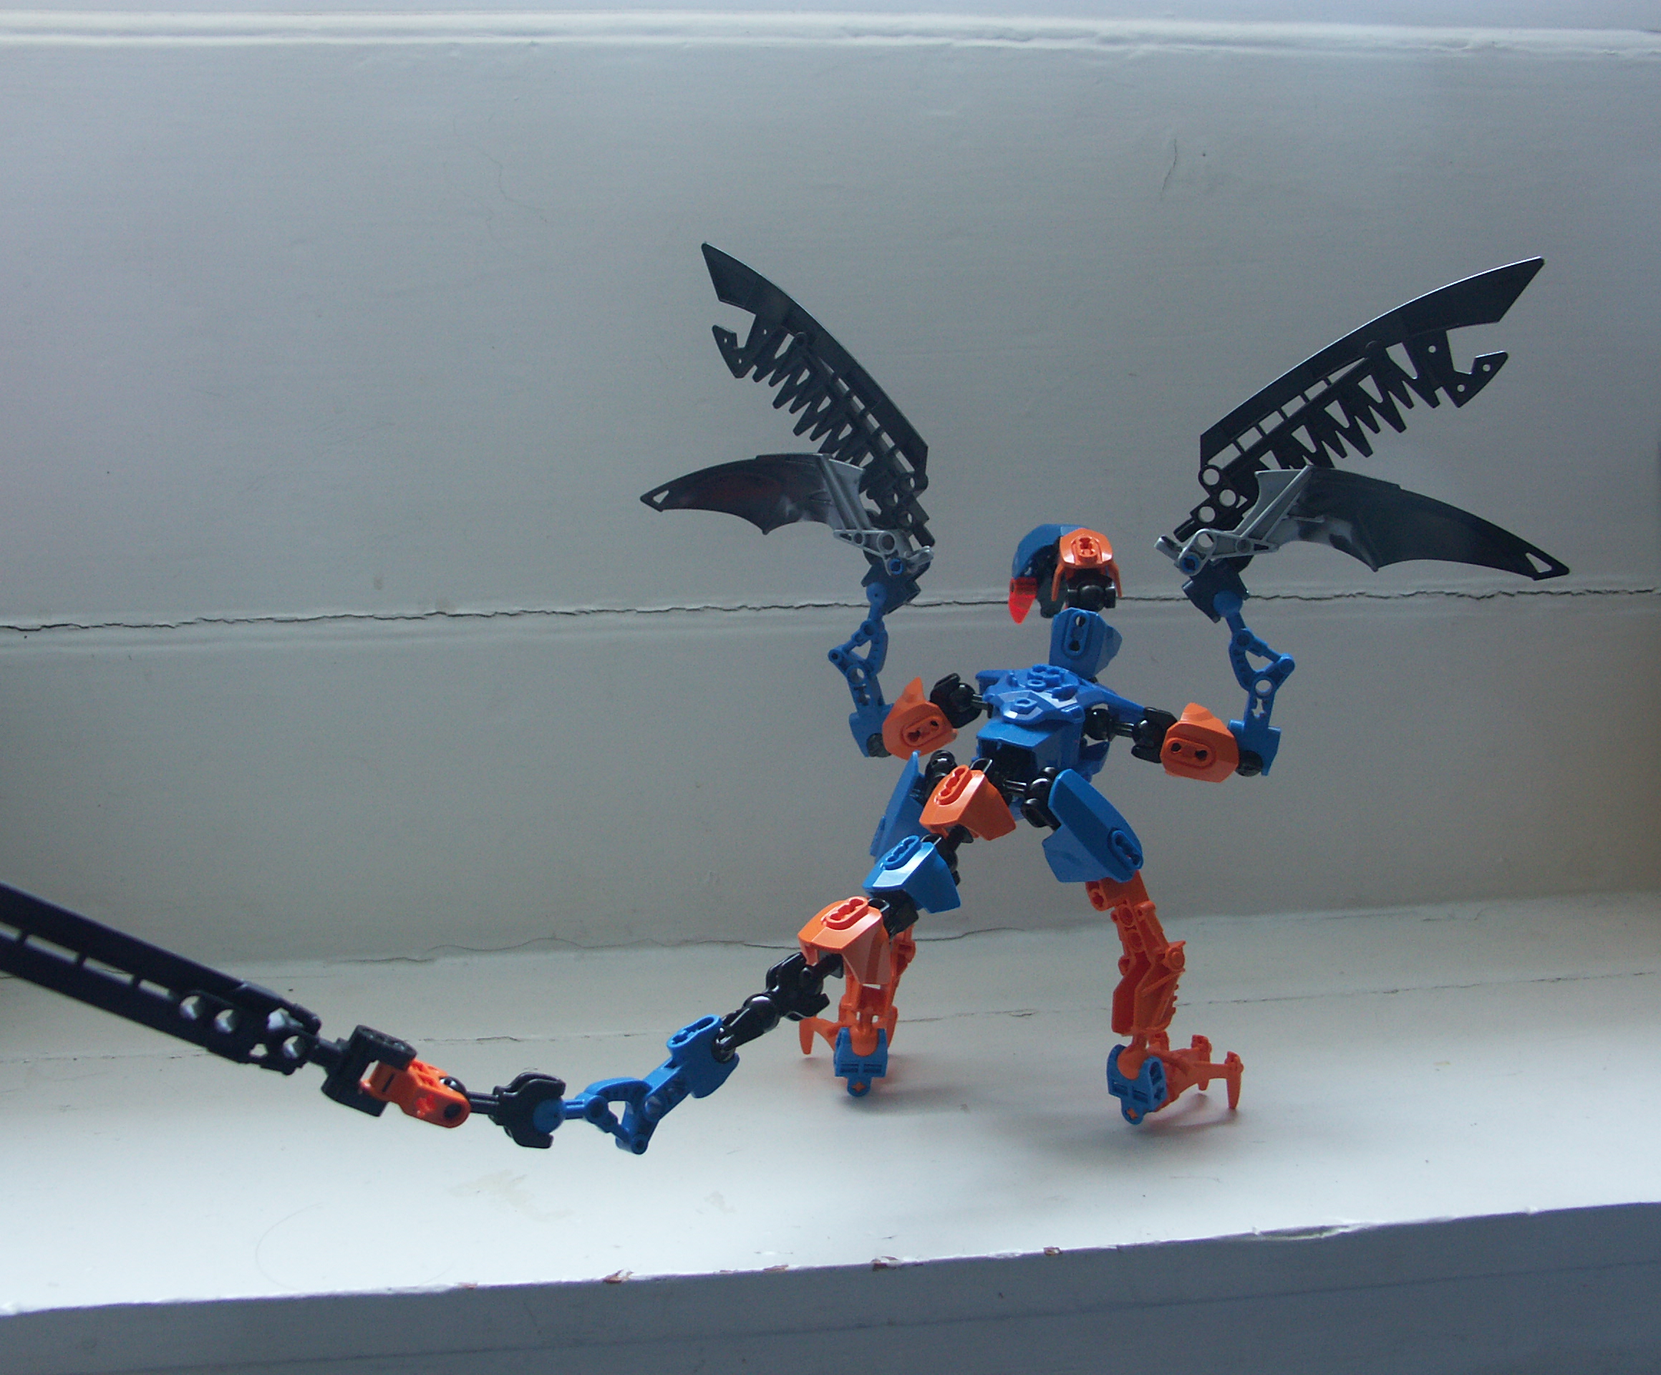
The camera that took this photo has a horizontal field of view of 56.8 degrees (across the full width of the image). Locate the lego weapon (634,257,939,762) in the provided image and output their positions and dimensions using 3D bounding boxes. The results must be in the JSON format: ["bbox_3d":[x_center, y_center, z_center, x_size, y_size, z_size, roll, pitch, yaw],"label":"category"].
[{"bbox_3d":[-0.018,-0.061,0.512,0.120,0.170,0.040,8,15,30],"label":"lego weapon"}]

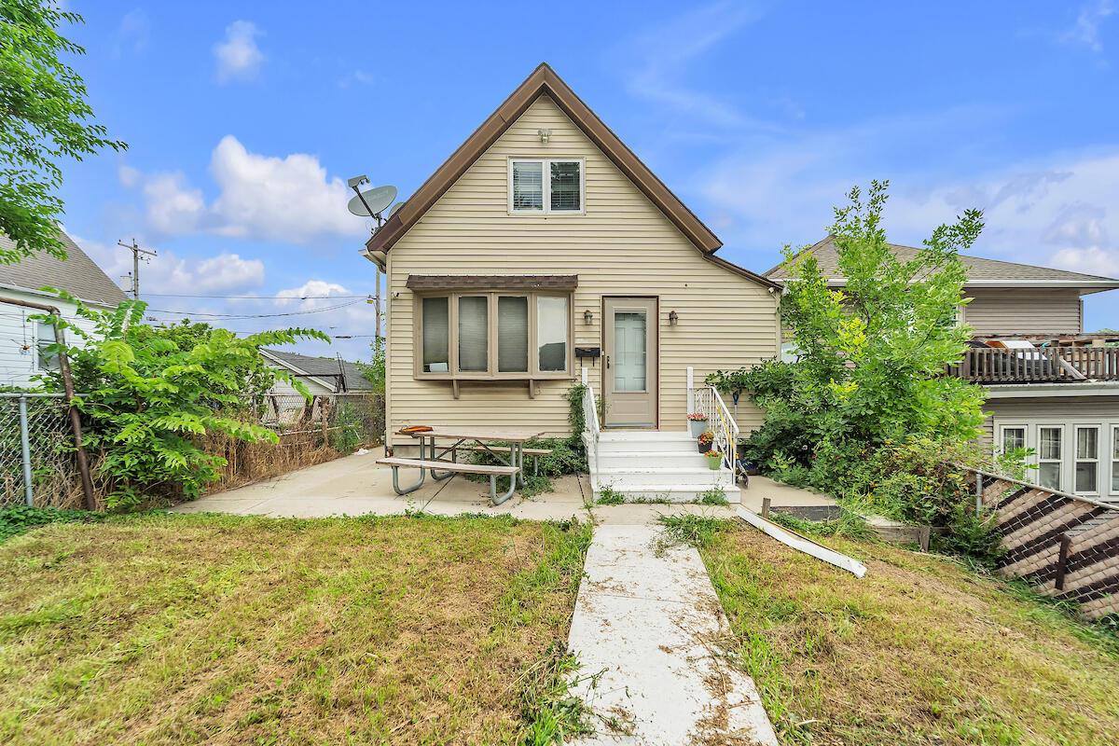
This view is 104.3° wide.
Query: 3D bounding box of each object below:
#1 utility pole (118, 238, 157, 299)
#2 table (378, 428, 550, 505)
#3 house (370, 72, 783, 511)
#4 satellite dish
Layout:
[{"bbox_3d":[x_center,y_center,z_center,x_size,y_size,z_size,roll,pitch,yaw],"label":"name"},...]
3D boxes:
[{"bbox_3d":[-24.600,-3.382,25.340,0.400,9.000,2.450,0,1,0],"label":"utility pole"},{"bbox_3d":[-1.200,1.200,5.900,1.850,0.770,1.500,0,1,16],"label":"table"},{"bbox_3d":[0.180,-1.701,10.570,6.600,6.250,9.000,0,1,-2],"label":"house"},{"bbox_3d":[-3.070,-2.820,7.150,0.790,0.540,0.220,-4,-18,6],"label":"satellite dish"}]

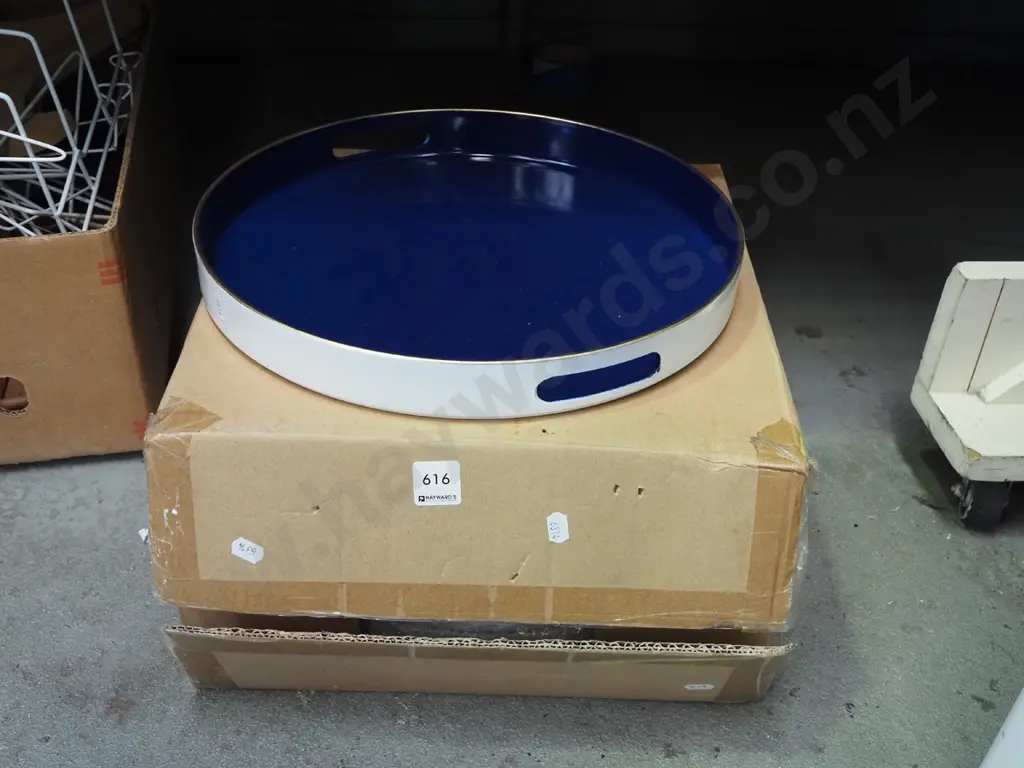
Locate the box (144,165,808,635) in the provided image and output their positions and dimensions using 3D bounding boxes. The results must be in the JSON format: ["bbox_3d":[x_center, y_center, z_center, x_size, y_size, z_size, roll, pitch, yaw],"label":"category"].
[{"bbox_3d":[-0.018,-0.028,0.825,0.378,0.121,0.418,2,35,0],"label":"box"}]

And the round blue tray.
[{"bbox_3d":[-0.028,-0.103,0.792,0.375,0.040,0.375,2,35,-1],"label":"round blue tray"}]

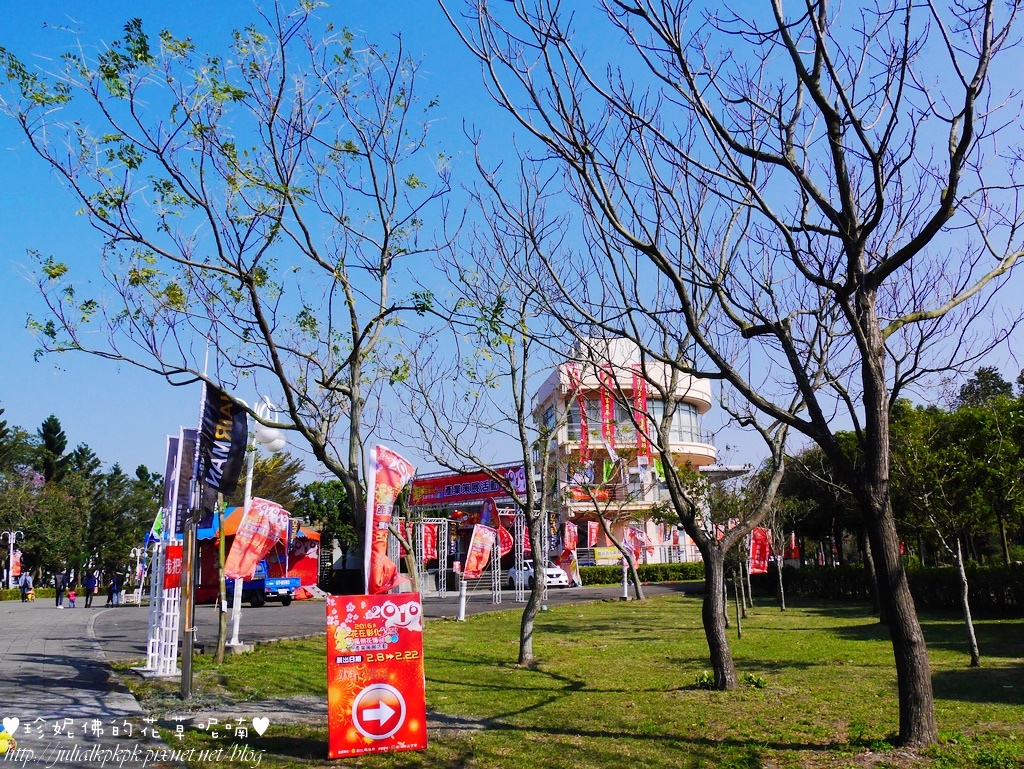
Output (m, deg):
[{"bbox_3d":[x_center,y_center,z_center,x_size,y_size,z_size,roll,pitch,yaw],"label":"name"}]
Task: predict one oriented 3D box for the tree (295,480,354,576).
[{"bbox_3d":[-10.828,8.747,48.254,4.000,6.306,3.800,0,-13,0],"label":"tree"}]

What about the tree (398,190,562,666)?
[{"bbox_3d":[-0.585,0.523,15.457,3.200,8.955,3.000,0,-13,0],"label":"tree"}]

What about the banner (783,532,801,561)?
[{"bbox_3d":[16.021,9.257,47.500,0.850,1.580,0.250,0,-12,-6],"label":"banner"}]

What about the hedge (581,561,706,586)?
[{"bbox_3d":[7.764,11.262,49.300,7.800,1.100,1.000,3,-13,-20],"label":"hedge"}]

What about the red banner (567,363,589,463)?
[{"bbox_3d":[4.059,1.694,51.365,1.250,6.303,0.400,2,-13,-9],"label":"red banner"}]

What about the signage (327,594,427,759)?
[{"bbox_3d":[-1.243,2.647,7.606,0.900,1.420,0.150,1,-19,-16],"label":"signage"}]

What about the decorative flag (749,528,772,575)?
[{"bbox_3d":[9.693,6.515,32.358,0.820,1.761,0.250,-1,-13,3],"label":"decorative flag"}]

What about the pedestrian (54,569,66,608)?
[{"bbox_3d":[-19.819,8.969,36.400,0.460,1.700,0.330,-10,-15,36],"label":"pedestrian"}]

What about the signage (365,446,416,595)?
[{"bbox_3d":[-1.246,1.405,8.500,0.530,1.550,0.250,3,-13,-18],"label":"signage"}]

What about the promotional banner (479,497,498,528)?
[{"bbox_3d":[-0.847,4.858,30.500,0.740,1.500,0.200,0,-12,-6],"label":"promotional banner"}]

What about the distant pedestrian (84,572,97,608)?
[{"bbox_3d":[-18.645,9.086,36.702,0.550,1.613,0.400,-2,-13,8],"label":"distant pedestrian"}]

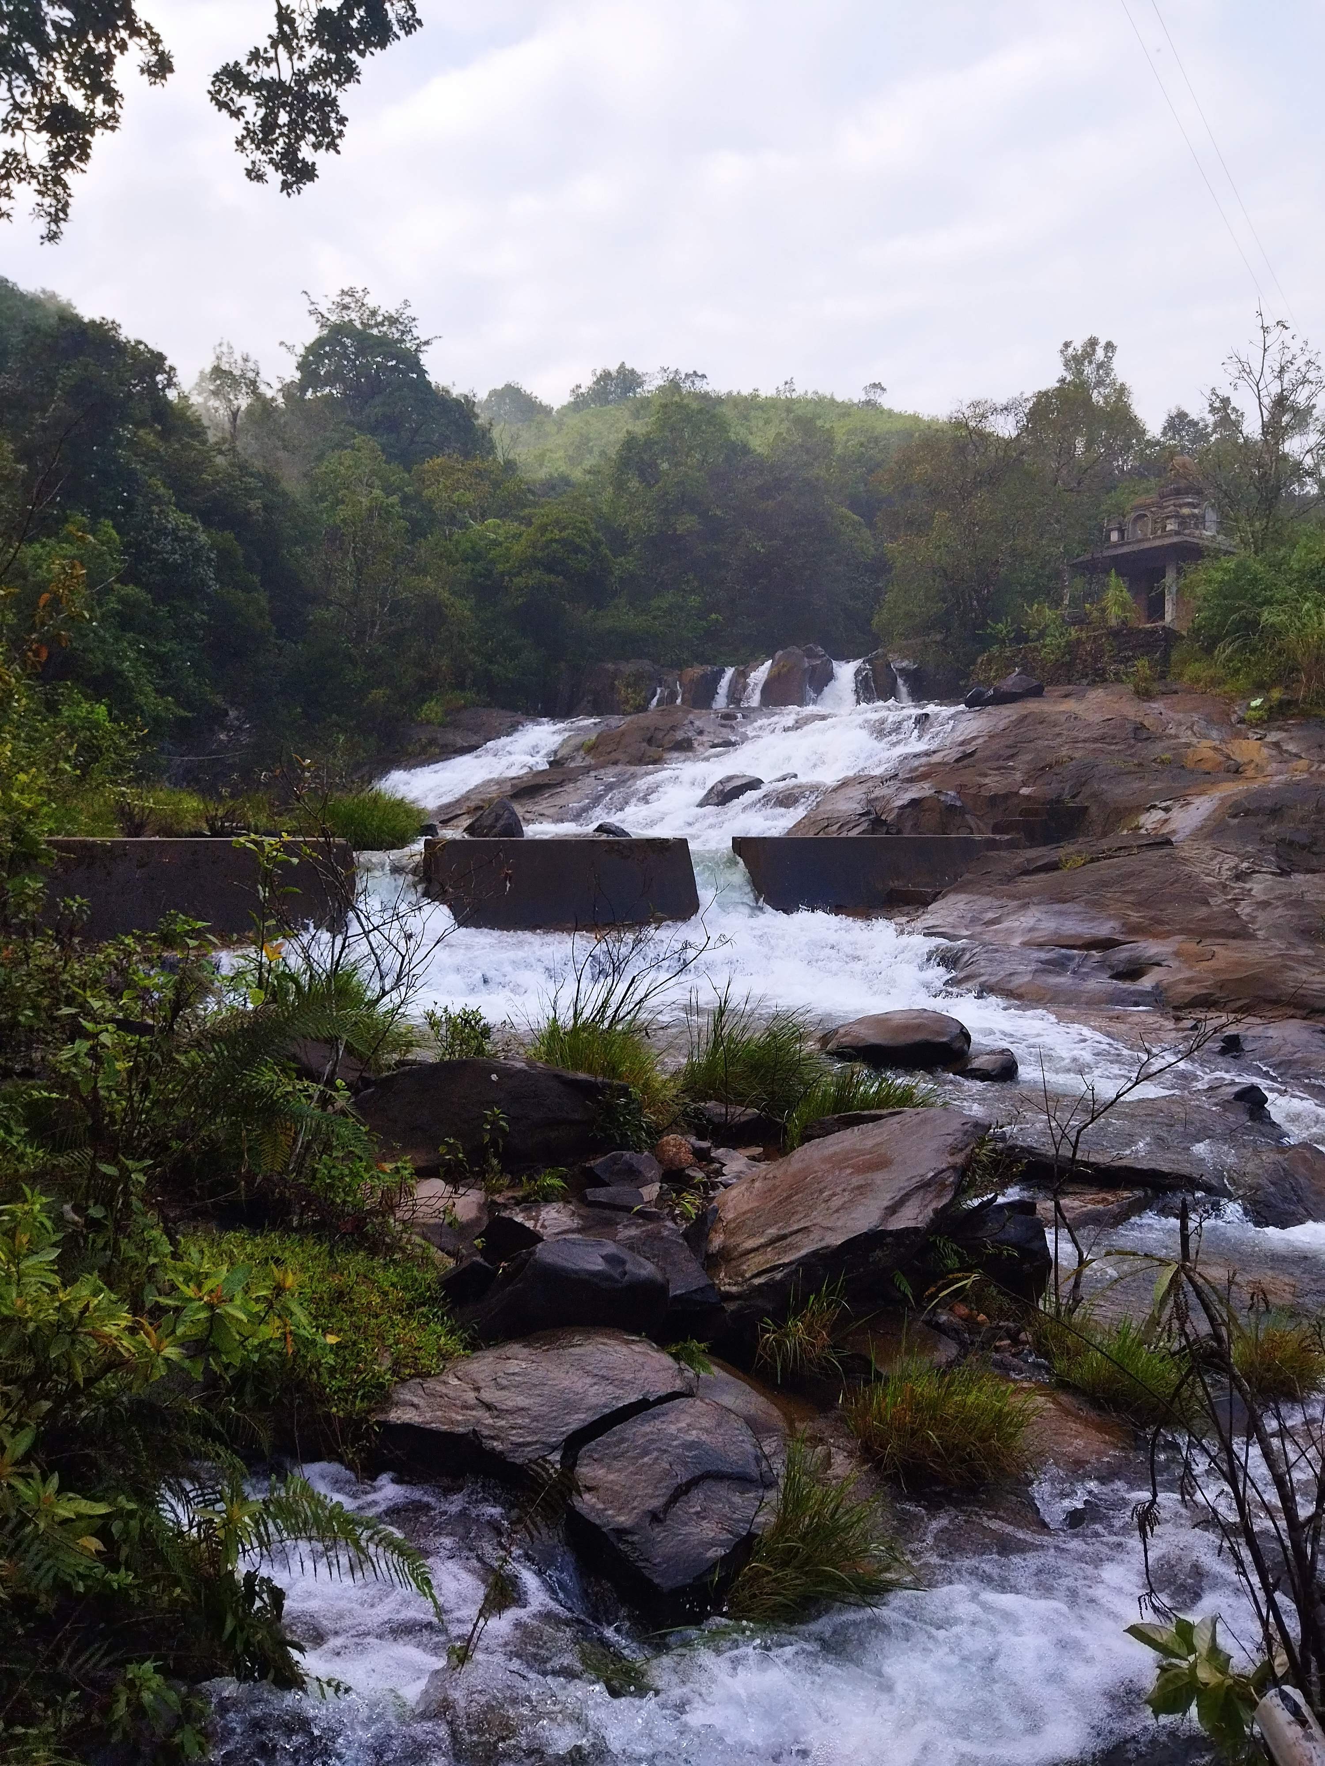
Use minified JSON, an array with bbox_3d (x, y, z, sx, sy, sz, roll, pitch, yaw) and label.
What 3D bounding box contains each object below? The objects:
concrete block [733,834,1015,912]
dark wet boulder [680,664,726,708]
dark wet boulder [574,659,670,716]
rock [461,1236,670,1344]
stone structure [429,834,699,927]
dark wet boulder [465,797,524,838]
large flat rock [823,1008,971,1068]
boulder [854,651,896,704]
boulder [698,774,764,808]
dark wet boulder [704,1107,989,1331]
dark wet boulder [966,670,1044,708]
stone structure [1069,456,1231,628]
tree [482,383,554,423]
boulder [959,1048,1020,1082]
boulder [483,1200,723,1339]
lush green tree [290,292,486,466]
[{"bbox_3d":[3.576,-0.200,22.341,5.700,1.120,0.500,-1,3,-32],"label":"concrete block"},{"bbox_3d":[1.307,-6.423,45.000,1.600,1.450,1.300,0,2,0],"label":"dark wet boulder"},{"bbox_3d":[-1.330,-6.378,45.000,3.100,1.900,2.000,0,2,0],"label":"dark wet boulder"},{"bbox_3d":[-0.413,1.737,5.850,0.870,0.400,0.600,0,2,-10],"label":"rock"},{"bbox_3d":[-1.694,-0.011,22.700,4.700,1.500,0.650,-1,2,-27],"label":"stone structure"},{"bbox_3d":[-2.552,-0.948,20.800,0.900,0.720,0.750,0,2,0],"label":"dark wet boulder"},{"bbox_3d":[1.674,1.114,9.800,1.050,0.380,0.700,0,2,-6],"label":"large flat rock"},{"bbox_3d":[6.964,-6.738,45.000,1.350,1.700,1.300,0,2,0],"label":"boulder"},{"bbox_3d":[1.363,-1.845,27.500,1.300,0.650,1.000,0,2,0],"label":"boulder"},{"bbox_3d":[0.876,1.578,6.550,1.450,0.680,0.880,-2,3,-38],"label":"dark wet boulder"},{"bbox_3d":[10.205,-5.749,41.000,2.250,1.150,1.500,0,2,0],"label":"dark wet boulder"},{"bbox_3d":[16.744,-11.341,46.500,4.300,6.000,4.300,-2,3,-37],"label":"stone structure"},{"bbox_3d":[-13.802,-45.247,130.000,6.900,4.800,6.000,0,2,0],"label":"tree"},{"bbox_3d":[2.582,1.447,10.900,0.460,0.250,0.380,0,2,0],"label":"boulder"},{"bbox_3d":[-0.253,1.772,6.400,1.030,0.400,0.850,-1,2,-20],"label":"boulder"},{"bbox_3d":[-14.836,-26.330,75.000,11.000,13.000,11.000,0,2,0],"label":"lush green tree"}]

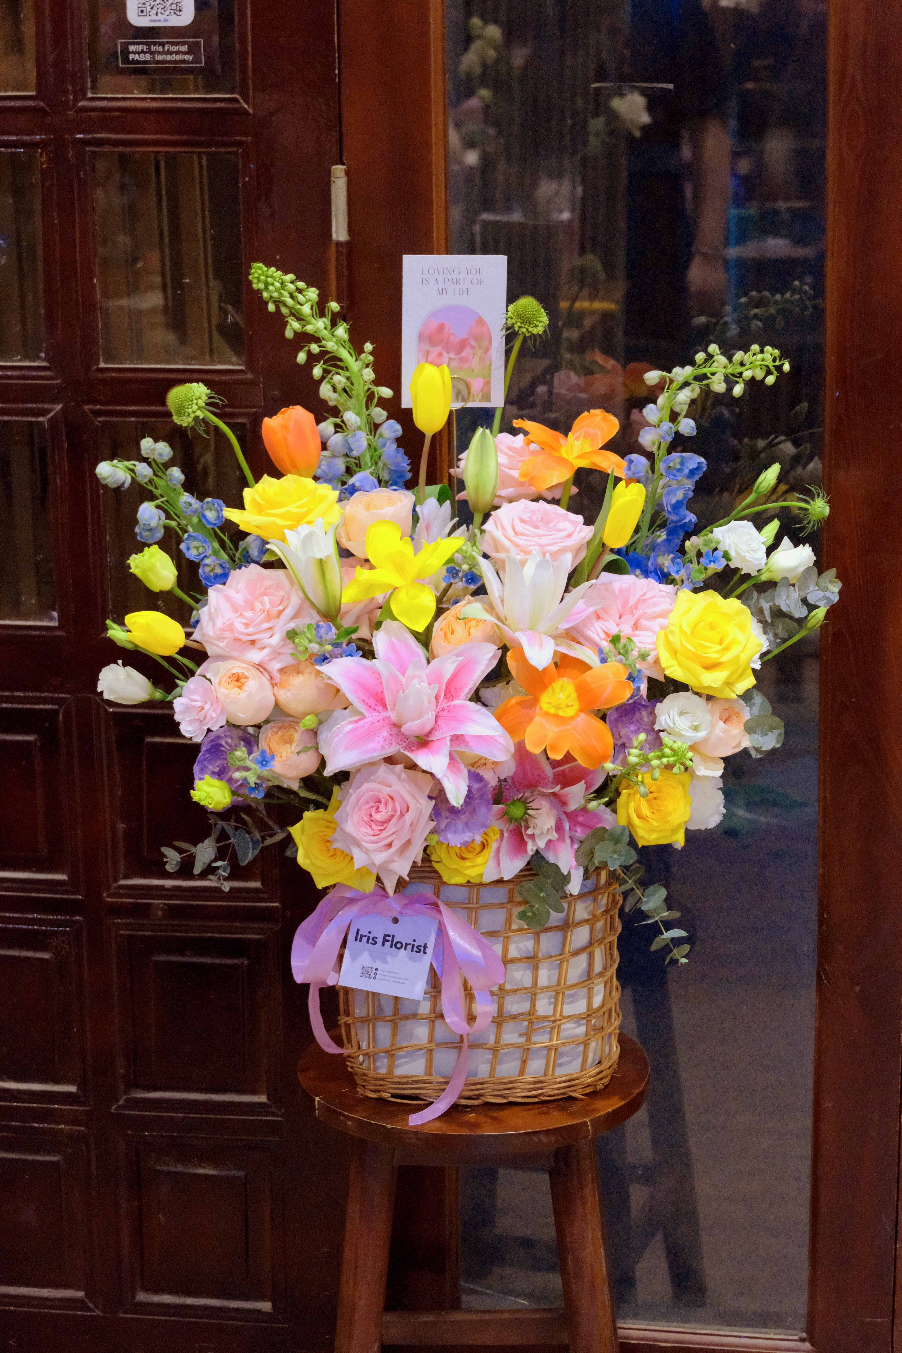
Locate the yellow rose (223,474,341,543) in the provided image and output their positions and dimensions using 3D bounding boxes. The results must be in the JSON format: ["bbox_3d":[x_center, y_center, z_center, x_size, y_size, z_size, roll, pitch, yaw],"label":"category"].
[{"bbox_3d":[-0.150,-0.148,2.492,0.105,0.058,0.100,-3,27,1],"label":"yellow rose"}]

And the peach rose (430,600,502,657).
[{"bbox_3d":[0.013,-0.039,2.450,0.062,0.060,0.055,1,-27,9],"label":"peach rose"}]

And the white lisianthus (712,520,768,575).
[{"bbox_3d":[0.256,-0.114,2.500,0.050,0.048,0.039,-5,-9,-17],"label":"white lisianthus"}]

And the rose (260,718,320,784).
[{"bbox_3d":[-0.142,0.067,2.480,0.056,0.056,0.053,-21,-34,15],"label":"rose"}]

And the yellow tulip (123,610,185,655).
[{"bbox_3d":[-0.260,-0.038,2.470,0.055,0.038,0.038,18,0,-12],"label":"yellow tulip"}]

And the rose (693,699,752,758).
[{"bbox_3d":[0.240,0.047,2.514,0.062,0.062,0.055,-5,-8,-22],"label":"rose"}]

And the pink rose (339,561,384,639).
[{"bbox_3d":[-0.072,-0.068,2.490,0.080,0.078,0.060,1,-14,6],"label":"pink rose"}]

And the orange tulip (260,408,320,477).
[{"bbox_3d":[-0.141,-0.207,2.500,0.050,0.066,0.050,-12,13,0],"label":"orange tulip"}]

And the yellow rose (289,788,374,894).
[{"bbox_3d":[-0.103,0.145,2.484,0.090,0.090,0.065,0,0,18],"label":"yellow rose"}]

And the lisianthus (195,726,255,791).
[{"bbox_3d":[-0.202,0.080,2.521,0.060,0.066,0.050,0,2,25],"label":"lisianthus"}]

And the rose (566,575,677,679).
[{"bbox_3d":[0.148,-0.043,2.443,0.100,0.098,0.070,1,-12,-6],"label":"rose"}]

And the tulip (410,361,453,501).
[{"bbox_3d":[-0.018,-0.215,2.480,0.037,0.121,0.037,4,13,0],"label":"tulip"}]

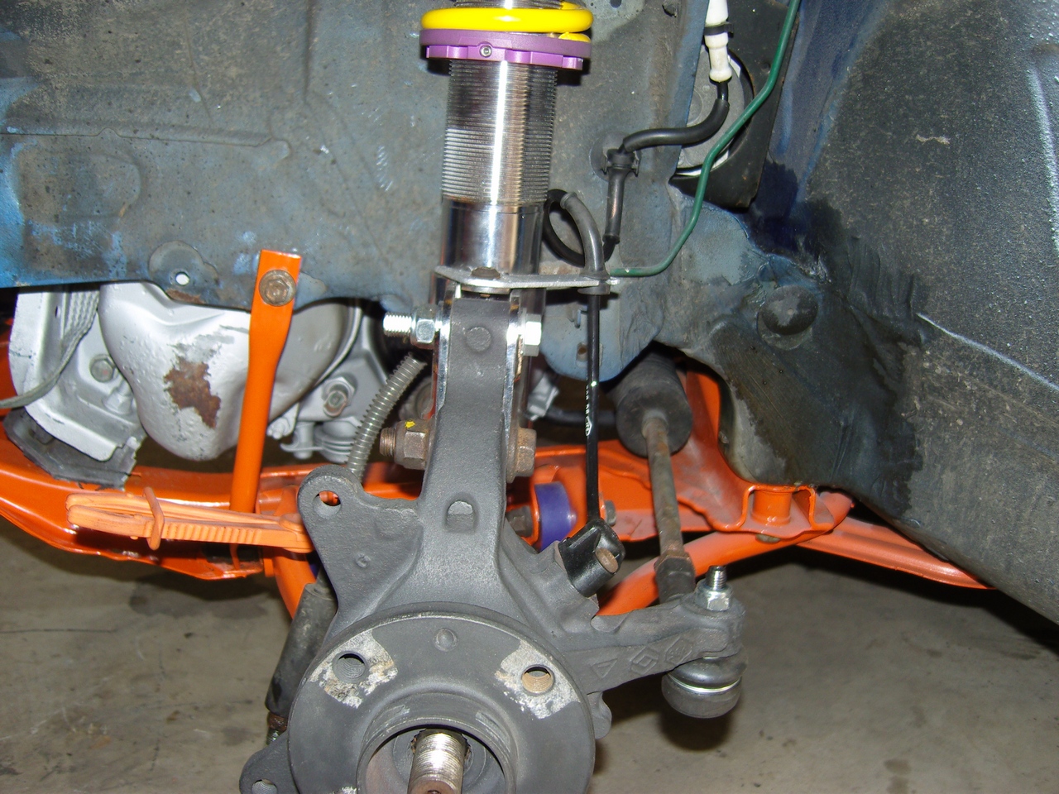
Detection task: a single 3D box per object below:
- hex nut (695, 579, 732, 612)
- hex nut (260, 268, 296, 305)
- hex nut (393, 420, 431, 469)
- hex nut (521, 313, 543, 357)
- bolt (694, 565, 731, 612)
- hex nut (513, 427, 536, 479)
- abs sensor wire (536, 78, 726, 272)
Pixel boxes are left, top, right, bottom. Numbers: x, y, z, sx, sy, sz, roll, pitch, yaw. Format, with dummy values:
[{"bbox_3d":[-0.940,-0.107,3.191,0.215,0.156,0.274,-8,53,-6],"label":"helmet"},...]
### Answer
[{"bbox_3d":[0.087,0.094,0.488,0.018,0.010,0.016,8,18,17],"label":"hex nut"},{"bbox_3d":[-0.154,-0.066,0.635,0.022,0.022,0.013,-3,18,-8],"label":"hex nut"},{"bbox_3d":[-0.056,0.023,0.495,0.017,0.024,0.021,5,1,1],"label":"hex nut"},{"bbox_3d":[0.002,-0.029,0.490,0.010,0.020,0.018,5,-12,1],"label":"hex nut"},{"bbox_3d":[0.087,0.090,0.486,0.018,0.021,0.016,8,18,17],"label":"bolt"},{"bbox_3d":[-0.002,0.026,0.495,0.011,0.024,0.021,5,-19,1],"label":"hex nut"},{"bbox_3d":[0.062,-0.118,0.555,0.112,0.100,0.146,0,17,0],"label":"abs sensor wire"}]

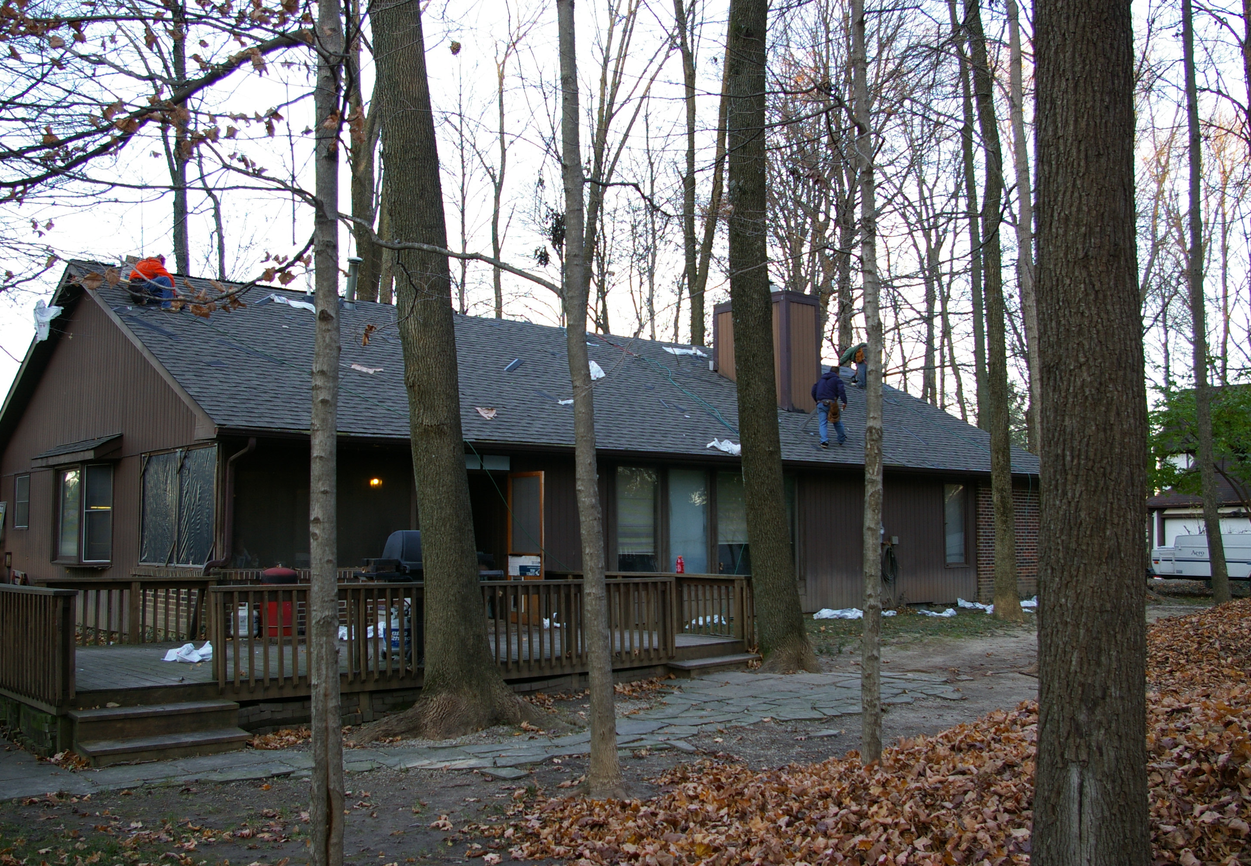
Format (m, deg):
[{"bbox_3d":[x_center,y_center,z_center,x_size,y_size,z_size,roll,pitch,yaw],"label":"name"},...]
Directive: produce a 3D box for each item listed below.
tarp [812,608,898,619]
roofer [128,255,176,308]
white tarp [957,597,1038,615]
[{"bbox_3d":[3.886,3.000,20.555,1.750,0.160,0.500,4,-7,-40],"label":"tarp"},{"bbox_3d":[-6.692,-2.139,17.400,0.660,0.780,0.520,3,-6,-30],"label":"roofer"},{"bbox_3d":[7.143,3.276,23.300,2.000,0.260,0.700,4,-7,-40],"label":"white tarp"}]

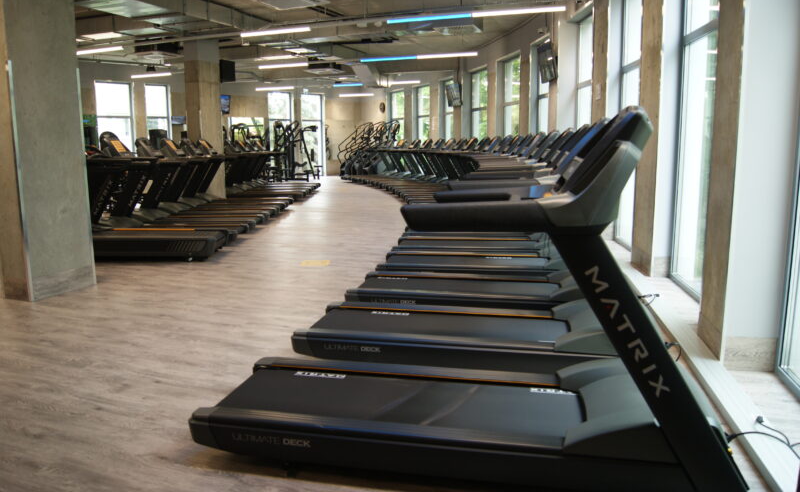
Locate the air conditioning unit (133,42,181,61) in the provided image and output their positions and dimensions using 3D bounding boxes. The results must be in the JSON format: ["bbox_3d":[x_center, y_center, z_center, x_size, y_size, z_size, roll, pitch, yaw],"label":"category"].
[{"bbox_3d":[-5.874,-4.777,14.696,0.950,0.310,0.950,4,10,24],"label":"air conditioning unit"}]

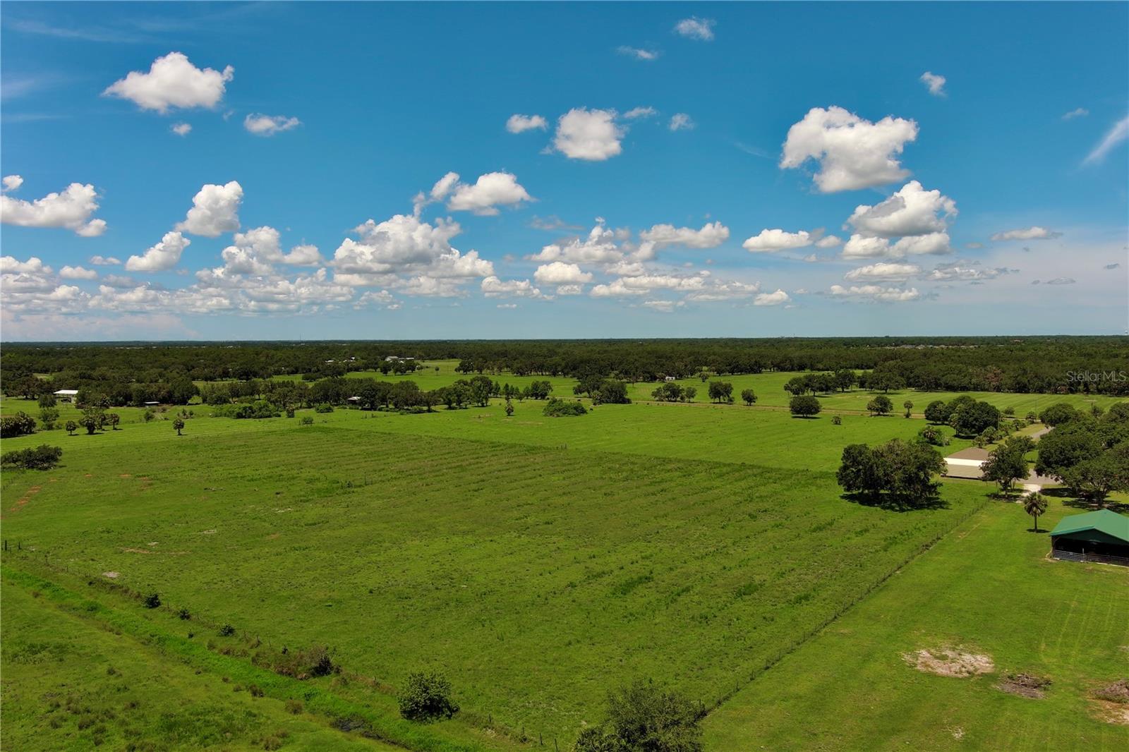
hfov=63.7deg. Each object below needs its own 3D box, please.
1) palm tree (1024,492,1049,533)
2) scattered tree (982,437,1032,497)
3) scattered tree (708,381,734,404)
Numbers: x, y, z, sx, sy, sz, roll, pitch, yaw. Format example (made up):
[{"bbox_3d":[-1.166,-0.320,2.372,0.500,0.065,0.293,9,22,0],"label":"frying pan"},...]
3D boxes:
[{"bbox_3d":[85.790,24.730,165.350,3.780,7.200,3.630,0,2,0],"label":"palm tree"},{"bbox_3d":[97.380,20.540,200.250,9.880,12.400,9.490,0,2,0],"label":"scattered tree"},{"bbox_3d":[83.910,8.840,486.550,13.270,11.120,12.740,0,2,0],"label":"scattered tree"}]

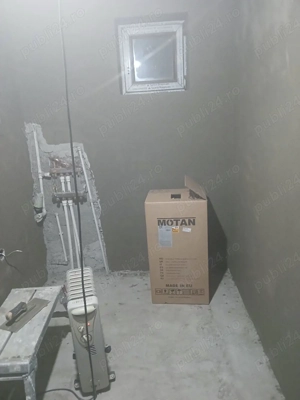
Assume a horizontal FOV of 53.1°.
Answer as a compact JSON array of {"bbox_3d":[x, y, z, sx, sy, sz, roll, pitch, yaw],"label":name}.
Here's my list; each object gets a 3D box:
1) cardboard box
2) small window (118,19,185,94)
[{"bbox_3d":[0.234,0.361,2.499,0.455,0.888,0.382,-2,15,6],"label":"cardboard box"},{"bbox_3d":[0.023,-1.177,2.515,0.531,0.527,0.080,-3,15,4],"label":"small window"}]

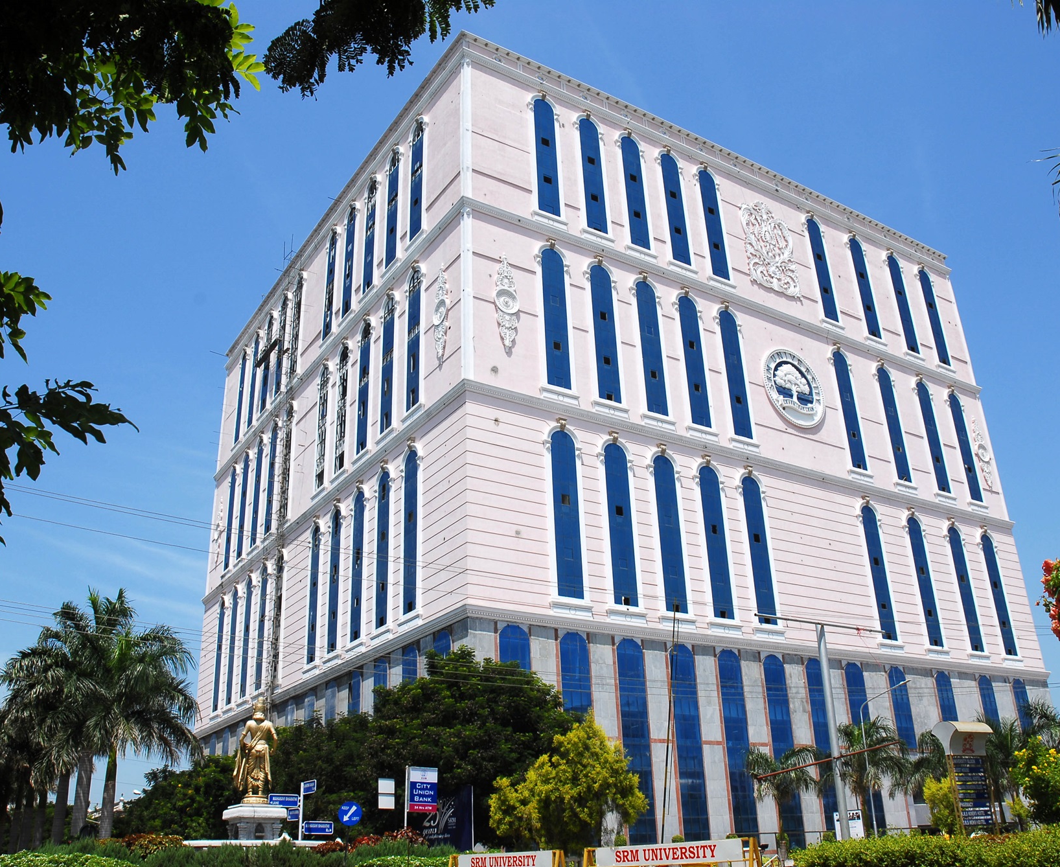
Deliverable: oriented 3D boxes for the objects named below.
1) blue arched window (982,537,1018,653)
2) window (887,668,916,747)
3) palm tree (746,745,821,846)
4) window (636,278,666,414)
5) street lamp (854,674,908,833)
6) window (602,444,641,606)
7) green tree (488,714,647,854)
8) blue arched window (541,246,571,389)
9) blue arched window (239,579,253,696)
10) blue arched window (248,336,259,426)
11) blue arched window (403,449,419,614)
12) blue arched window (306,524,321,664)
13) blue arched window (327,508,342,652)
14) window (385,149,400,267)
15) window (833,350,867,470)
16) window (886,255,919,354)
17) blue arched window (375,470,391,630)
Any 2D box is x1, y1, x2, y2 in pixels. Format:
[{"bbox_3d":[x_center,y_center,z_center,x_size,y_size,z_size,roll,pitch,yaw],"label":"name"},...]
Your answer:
[{"bbox_3d":[40.758,13.943,84.756,1.870,10.945,0.300,13,-28,-31],"label":"blue arched window"},{"bbox_3d":[27.445,20.217,72.003,1.952,5.885,0.300,13,-28,-31],"label":"window"},{"bbox_3d":[12.244,18.087,46.511,3.720,6.090,3.720,-8,-25,12],"label":"palm tree"},{"bbox_3d":[8.756,-6.478,70.949,1.880,10.920,0.300,13,-29,-31],"label":"window"},{"bbox_3d":[15.426,14.654,40.993,0.300,8.050,2.529,20,-32,-41],"label":"street lamp"},{"bbox_3d":[5.592,5.493,60.714,1.840,10.600,0.300,13,-29,-30],"label":"window"},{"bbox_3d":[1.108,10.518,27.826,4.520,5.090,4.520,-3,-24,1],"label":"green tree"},{"bbox_3d":[1.721,-8.174,66.709,1.880,11.100,0.300,13,-29,-31],"label":"blue arched window"},{"bbox_3d":[-26.079,18.575,89.509,0.250,11.000,2.000,13,-29,-30],"label":"blue arched window"},{"bbox_3d":[-29.674,-5.805,104.400,0.300,10.390,1.880,13,-29,-31],"label":"blue arched window"},{"bbox_3d":[-7.741,6.123,63.190,0.300,10.945,1.870,13,-28,-31],"label":"blue arched window"},{"bbox_3d":[-17.066,12.480,76.906,0.250,11.000,2.000,13,-29,-30],"label":"blue arched window"},{"bbox_3d":[-13.907,10.303,69.864,0.300,10.420,1.840,13,-29,-30],"label":"blue arched window"},{"bbox_3d":[-11.152,-18.566,79.075,0.250,11.000,2.000,13,-29,-30],"label":"window"},{"bbox_3d":[27.204,-2.147,83.006,1.796,11.188,0.300,13,-29,-30],"label":"window"},{"bbox_3d":[35.795,-12.580,93.613,1.880,10.840,0.300,13,-29,-31],"label":"window"},{"bbox_3d":[-10.080,7.797,67.007,0.300,11.188,1.796,13,-29,-30],"label":"blue arched window"}]

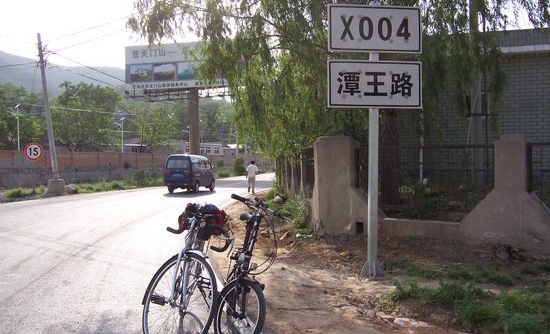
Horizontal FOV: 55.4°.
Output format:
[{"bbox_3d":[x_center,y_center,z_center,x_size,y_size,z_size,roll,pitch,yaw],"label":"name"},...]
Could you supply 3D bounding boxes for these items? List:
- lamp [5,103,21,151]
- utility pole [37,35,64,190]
[{"bbox_3d":[-24.000,-2.330,48.000,1.500,6.900,0.600,0,1,18],"label":"lamp"},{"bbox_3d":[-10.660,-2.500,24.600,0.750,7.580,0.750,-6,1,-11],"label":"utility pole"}]

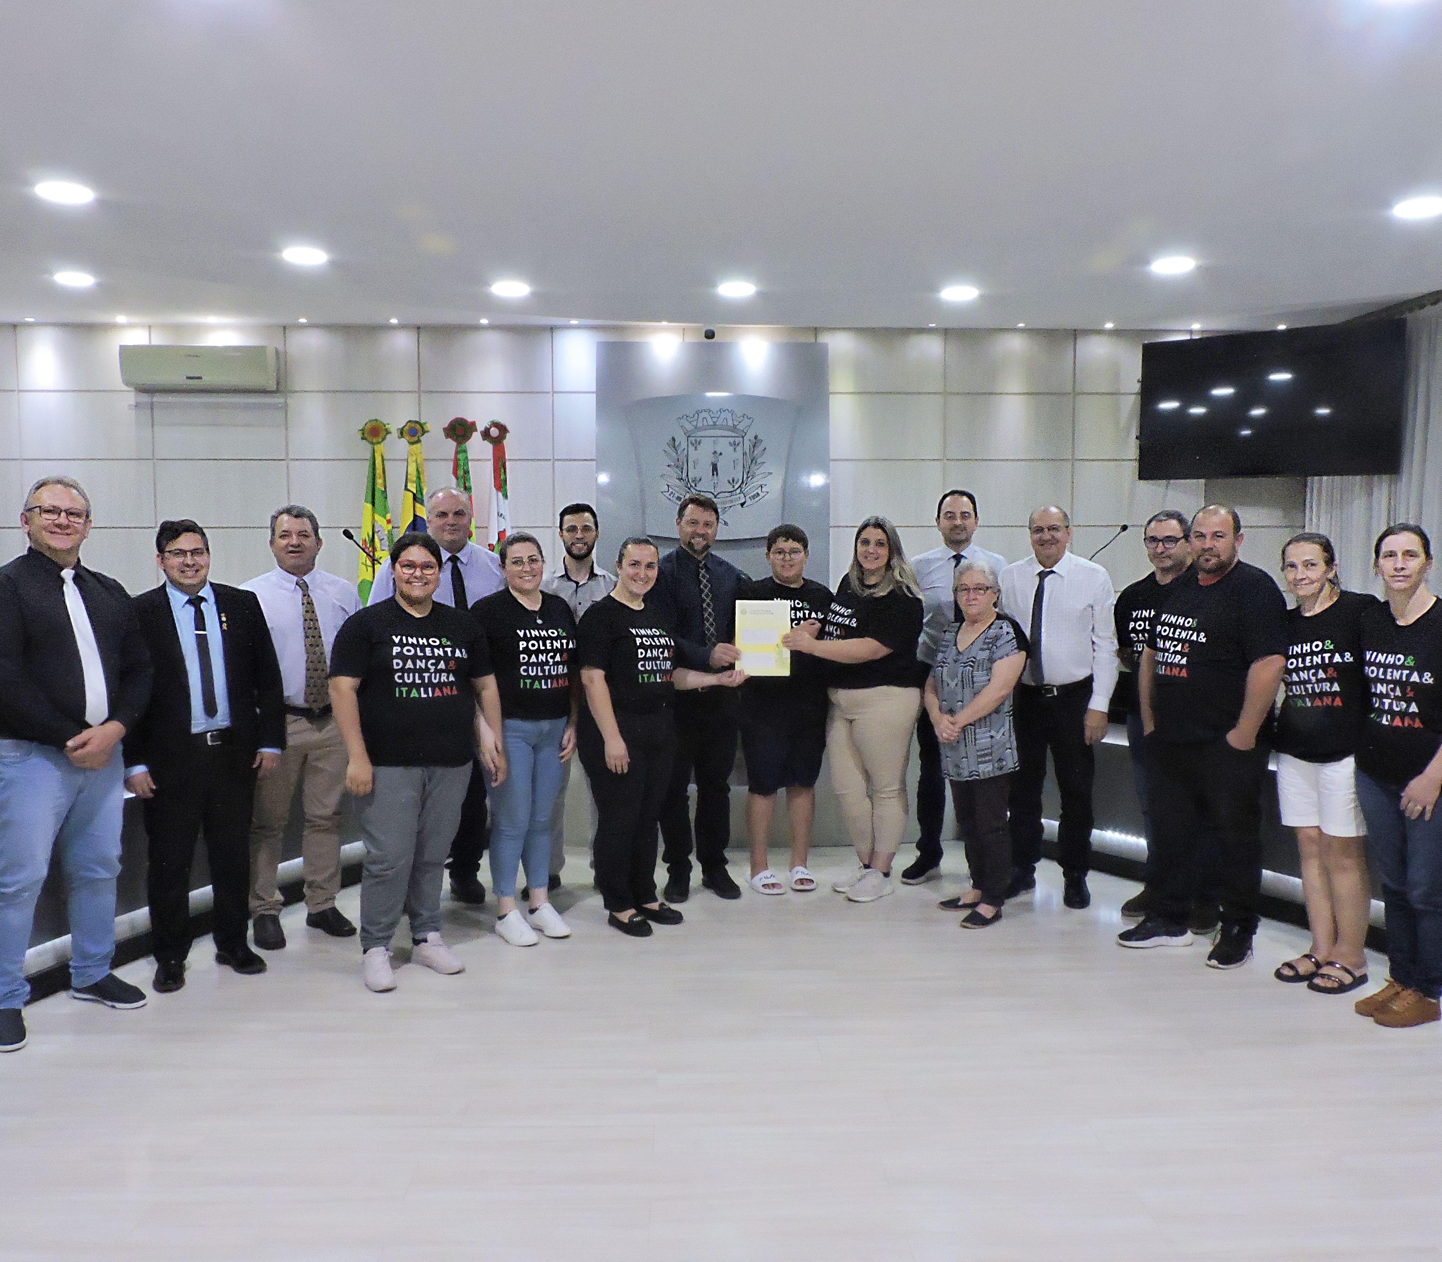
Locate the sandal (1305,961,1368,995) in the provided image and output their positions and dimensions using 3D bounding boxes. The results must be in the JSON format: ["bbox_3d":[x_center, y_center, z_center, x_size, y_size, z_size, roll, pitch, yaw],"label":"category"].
[{"bbox_3d":[2.177,1.214,4.114,0.250,0.085,0.095,-2,5,-24],"label":"sandal"}]

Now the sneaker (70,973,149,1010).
[{"bbox_3d":[-2.133,1.229,4.071,0.300,0.105,0.110,2,5,24],"label":"sneaker"}]

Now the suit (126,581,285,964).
[{"bbox_3d":[-1.872,0.510,4.272,0.540,1.370,0.320,-3,5,-30],"label":"suit"}]

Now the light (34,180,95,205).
[{"bbox_3d":[-2.782,-1.857,4.943,0.225,0.030,0.225,0,4,0],"label":"light"}]

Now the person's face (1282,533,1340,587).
[{"bbox_3d":[2.074,-0.249,4.103,0.175,0.200,0.210,4,6,45],"label":"person's face"}]

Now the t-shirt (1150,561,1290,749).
[{"bbox_3d":[1.960,0.080,4.585,0.370,0.690,0.540,-3,5,-33],"label":"t-shirt"}]

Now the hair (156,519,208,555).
[{"bbox_3d":[-1.881,-0.307,4.093,0.170,0.165,0.205,-3,5,-33],"label":"hair"}]

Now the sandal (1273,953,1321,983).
[{"bbox_3d":[2.095,1.190,4.171,0.245,0.072,0.090,-2,5,-20],"label":"sandal"}]

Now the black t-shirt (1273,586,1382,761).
[{"bbox_3d":[2.179,0.161,4.175,0.280,0.610,0.450,-4,6,-45],"label":"black t-shirt"}]

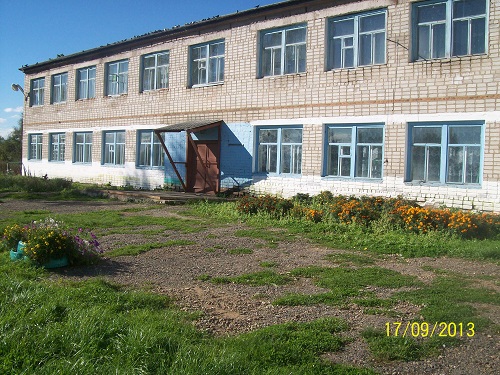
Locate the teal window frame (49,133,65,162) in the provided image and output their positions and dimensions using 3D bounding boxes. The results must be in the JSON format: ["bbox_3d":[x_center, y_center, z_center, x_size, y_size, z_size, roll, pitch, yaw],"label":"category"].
[{"bbox_3d":[-10.466,-2.189,28.602,2.070,1.600,0.180,5,3,45],"label":"teal window frame"}]

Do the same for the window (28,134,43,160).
[{"bbox_3d":[-12.497,-2.364,30.618,2.070,1.600,0.180,5,3,45],"label":"window"}]

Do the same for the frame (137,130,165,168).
[{"bbox_3d":[-4.153,-1.636,22.338,2.070,1.600,0.180,5,3,45],"label":"frame"}]

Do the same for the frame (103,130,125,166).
[{"bbox_3d":[-6.426,-1.810,24.569,1.960,1.620,0.150,5,3,45],"label":"frame"}]

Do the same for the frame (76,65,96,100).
[{"bbox_3d":[-8.321,-5.252,26.463,1.960,1.600,0.150,5,3,45],"label":"frame"}]

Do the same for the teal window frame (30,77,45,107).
[{"bbox_3d":[-12.432,-5.576,30.522,1.960,1.600,0.150,5,3,45],"label":"teal window frame"}]

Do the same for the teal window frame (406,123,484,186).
[{"bbox_3d":[5.006,-0.861,13.282,1.960,1.620,0.150,5,3,45],"label":"teal window frame"}]

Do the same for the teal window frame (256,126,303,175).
[{"bbox_3d":[0.973,-1.218,17.265,1.960,1.620,0.150,5,3,45],"label":"teal window frame"}]

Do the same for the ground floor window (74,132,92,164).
[{"bbox_3d":[-8.396,-2.004,26.548,2.070,1.600,0.180,5,3,45],"label":"ground floor window"}]

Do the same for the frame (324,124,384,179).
[{"bbox_3d":[3.068,-1.023,15.196,1.960,1.620,0.150,5,3,45],"label":"frame"}]

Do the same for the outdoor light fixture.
[{"bbox_3d":[-13.752,-5.698,31.025,0.300,0.950,0.900,5,3,45],"label":"outdoor light fixture"}]

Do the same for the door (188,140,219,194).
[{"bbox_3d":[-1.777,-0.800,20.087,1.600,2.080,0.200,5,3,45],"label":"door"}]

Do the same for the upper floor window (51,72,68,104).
[{"bbox_3d":[-10.297,-5.372,28.448,2.070,1.600,0.180,5,3,45],"label":"upper floor window"}]

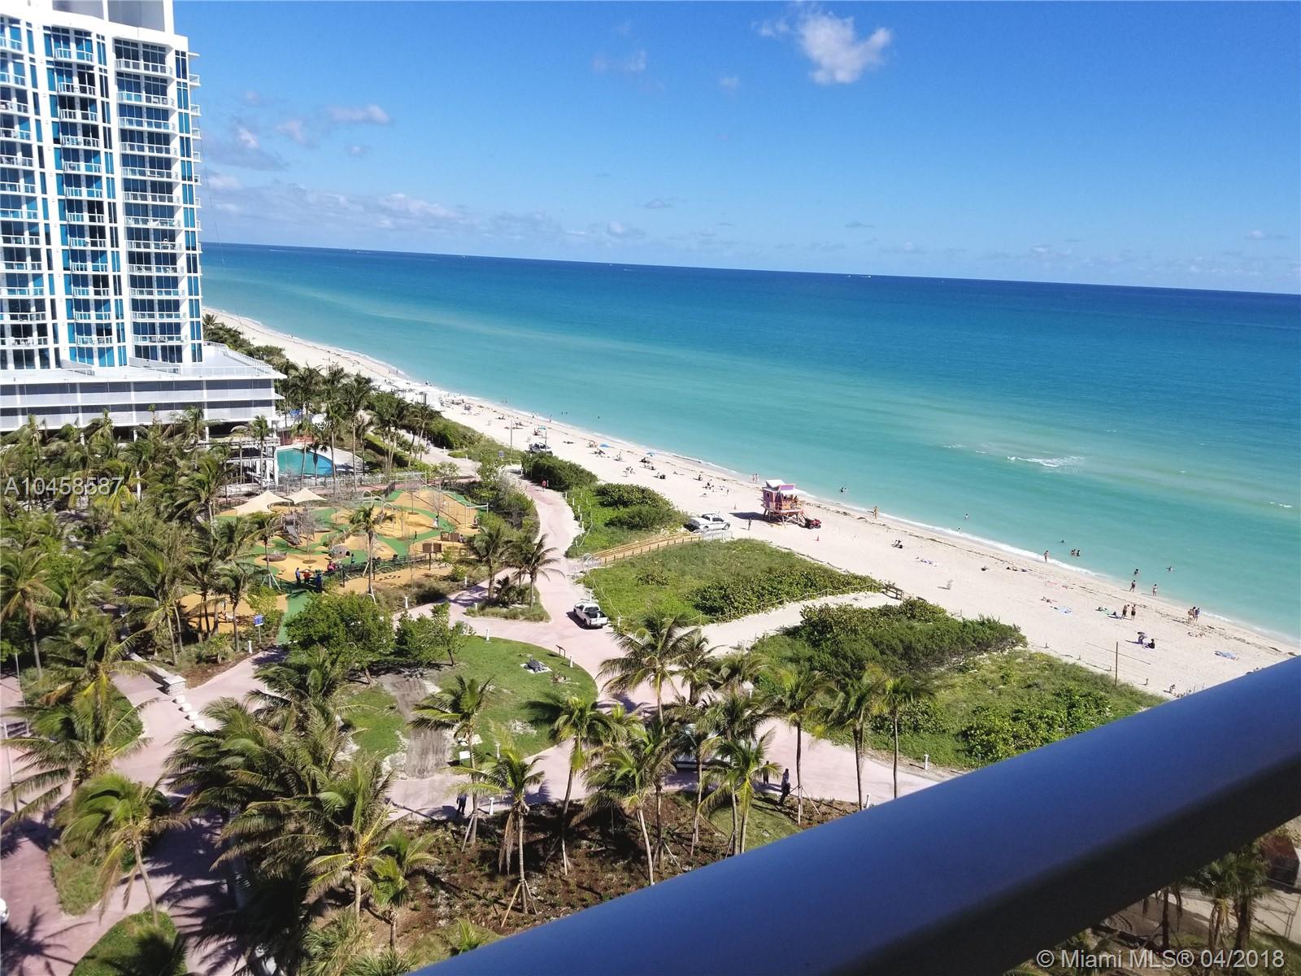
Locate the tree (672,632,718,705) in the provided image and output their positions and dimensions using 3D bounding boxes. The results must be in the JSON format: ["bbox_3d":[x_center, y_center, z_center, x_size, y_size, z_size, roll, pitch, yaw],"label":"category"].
[{"bbox_3d":[3.170,14.500,72.210,3.350,7.440,3.350,3,13,3],"label":"tree"}]

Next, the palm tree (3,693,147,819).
[{"bbox_3d":[-31.720,16.240,54.160,8.040,8.960,8.040,-5,15,-31],"label":"palm tree"}]

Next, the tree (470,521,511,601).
[{"bbox_3d":[-15.812,7.264,96.126,4.420,7.980,4.200,1,13,-9],"label":"tree"}]

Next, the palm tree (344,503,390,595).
[{"bbox_3d":[-27.321,6.333,94.689,4.600,8.530,4.600,3,13,0],"label":"palm tree"}]

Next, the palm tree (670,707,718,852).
[{"bbox_3d":[2.499,16.734,55.936,3.340,8.440,3.340,3,13,0],"label":"palm tree"}]

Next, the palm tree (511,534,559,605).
[{"bbox_3d":[-10.874,8.320,93.593,5.050,6.640,5.050,3,13,0],"label":"palm tree"}]

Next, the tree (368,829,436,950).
[{"bbox_3d":[-12.012,19.611,47.197,3.150,6.410,3.000,-1,13,-15],"label":"tree"}]

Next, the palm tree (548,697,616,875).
[{"bbox_3d":[-3.940,16.820,54.090,3.750,10.460,3.750,2,13,-4],"label":"palm tree"}]

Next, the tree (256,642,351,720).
[{"bbox_3d":[-22.177,14.271,62.563,6.480,8.020,6.480,3,13,0],"label":"tree"}]

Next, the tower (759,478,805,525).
[{"bbox_3d":[18.890,1.790,138.880,4.900,5.500,4.300,-8,17,-39],"label":"tower"}]

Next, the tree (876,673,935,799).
[{"bbox_3d":[15.033,16.091,58.857,3.570,9.500,3.570,3,13,0],"label":"tree"}]

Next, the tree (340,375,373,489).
[{"bbox_3d":[-41.720,-7.660,138.920,4.840,16.230,4.840,-1,14,-17],"label":"tree"}]

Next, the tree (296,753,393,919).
[{"bbox_3d":[-15.200,18.180,49.160,4.910,8.990,4.910,-1,14,-18],"label":"tree"}]

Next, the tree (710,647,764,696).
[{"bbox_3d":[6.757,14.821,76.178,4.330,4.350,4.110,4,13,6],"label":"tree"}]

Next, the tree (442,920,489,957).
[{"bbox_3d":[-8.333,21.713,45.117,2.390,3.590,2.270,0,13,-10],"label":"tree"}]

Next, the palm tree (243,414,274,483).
[{"bbox_3d":[-56.250,-5.500,140.580,4.460,9.920,4.460,-3,14,-22],"label":"palm tree"}]

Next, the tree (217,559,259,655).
[{"bbox_3d":[-34.530,10.130,81.990,3.640,8.010,3.640,-3,14,-23],"label":"tree"}]

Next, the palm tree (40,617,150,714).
[{"bbox_3d":[-36.373,13.015,64.200,6.150,9.330,5.840,-5,15,-30],"label":"palm tree"}]

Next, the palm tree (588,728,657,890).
[{"bbox_3d":[-1.257,17.472,52.924,4.580,8.970,4.350,3,13,-1],"label":"palm tree"}]

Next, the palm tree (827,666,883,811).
[{"bbox_3d":[12.900,16.270,61.840,3.450,9.600,3.450,6,13,13],"label":"palm tree"}]

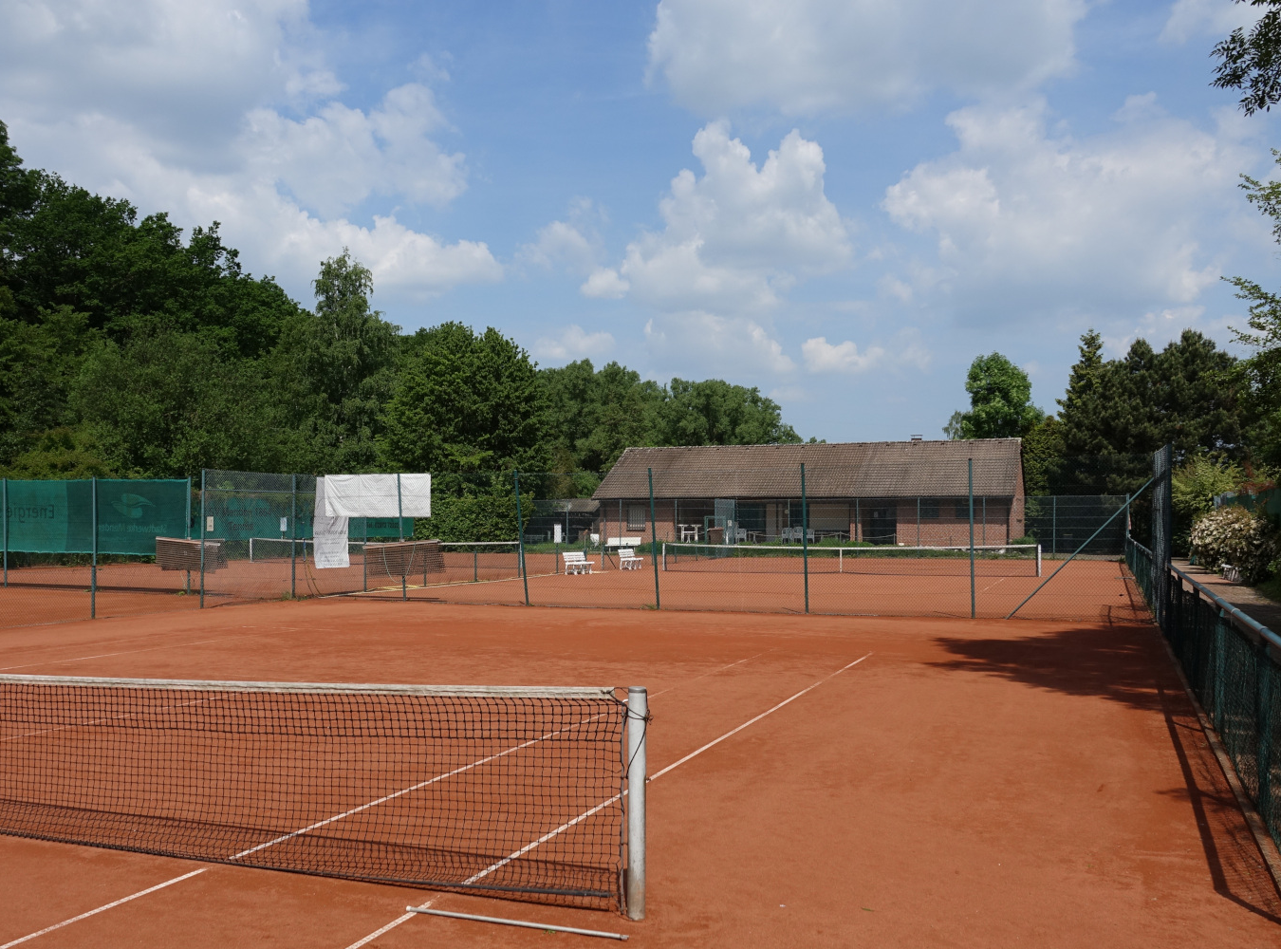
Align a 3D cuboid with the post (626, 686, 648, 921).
[{"bbox_3d":[-0.015,1.492,4.870,0.083,1.045,0.083,-1,-3,23],"label":"post"}]

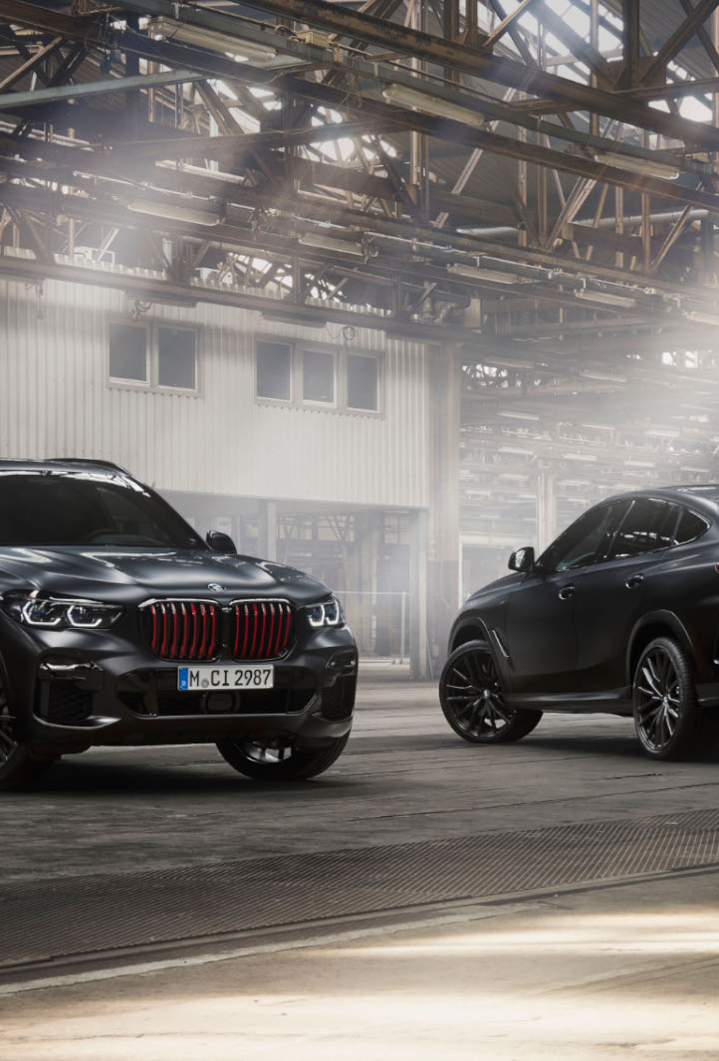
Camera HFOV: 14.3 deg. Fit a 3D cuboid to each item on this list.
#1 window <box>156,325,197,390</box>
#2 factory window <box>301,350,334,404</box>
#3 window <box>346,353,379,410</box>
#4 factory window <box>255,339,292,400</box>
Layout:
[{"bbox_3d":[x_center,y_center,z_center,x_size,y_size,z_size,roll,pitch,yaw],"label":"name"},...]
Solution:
[{"bbox_3d":[-2.833,-2.650,44.288,0.100,0.950,1.029,-1,-2,34],"label":"window"},{"bbox_3d":[-0.697,-2.503,47.499,0.100,0.920,0.983,-1,-2,34],"label":"factory window"},{"bbox_3d":[0.030,-2.486,48.593,0.100,0.950,1.010,-1,-2,34],"label":"window"},{"bbox_3d":[-1.405,-2.563,46.434,0.100,0.942,1.009,-1,-2,34],"label":"factory window"}]

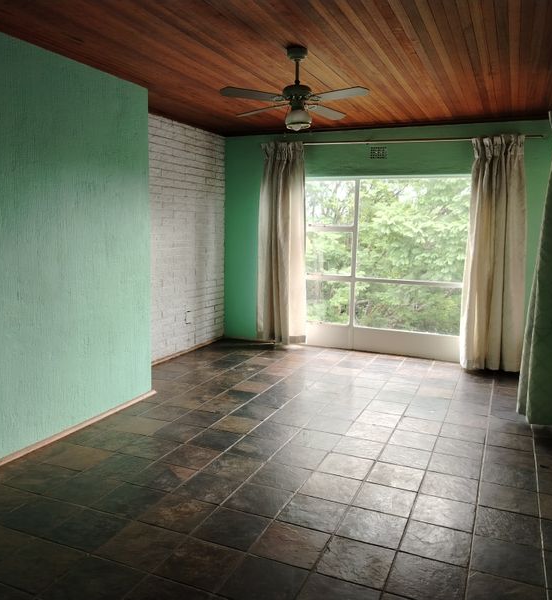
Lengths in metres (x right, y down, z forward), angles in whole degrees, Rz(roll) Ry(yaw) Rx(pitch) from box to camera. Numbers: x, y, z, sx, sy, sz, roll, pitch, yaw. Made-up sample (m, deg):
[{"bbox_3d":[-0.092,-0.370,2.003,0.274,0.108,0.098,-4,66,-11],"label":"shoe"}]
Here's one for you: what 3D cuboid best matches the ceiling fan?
[{"bbox_3d":[0.134,-1.305,3.435,1.071,0.502,1.071,5,9,23],"label":"ceiling fan"}]

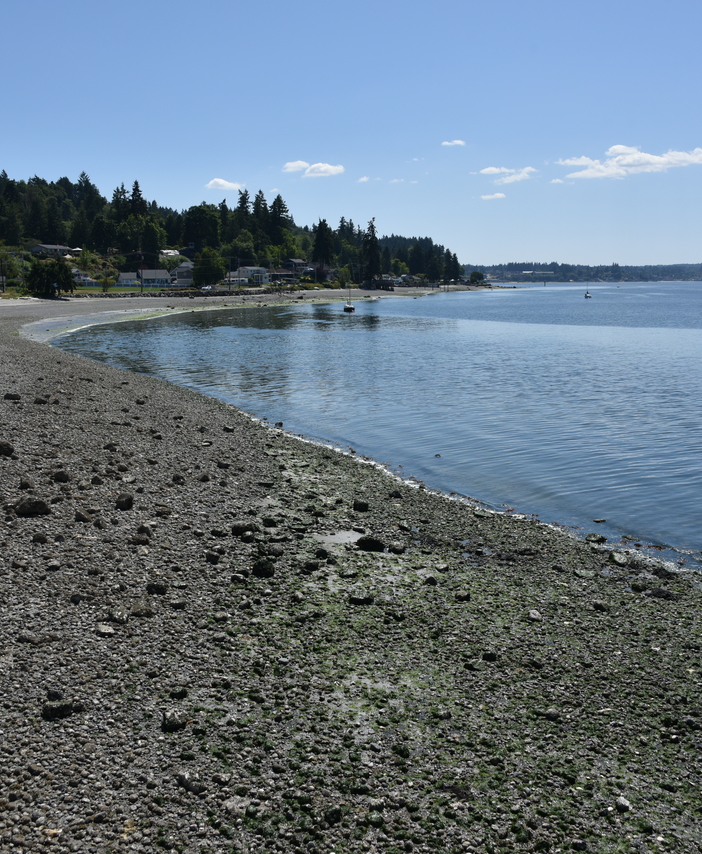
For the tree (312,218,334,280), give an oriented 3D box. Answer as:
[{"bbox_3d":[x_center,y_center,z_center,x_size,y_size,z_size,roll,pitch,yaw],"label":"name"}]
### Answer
[{"bbox_3d":[-11.986,-73.527,418.738,9.000,27.800,9.000,0,8,-2],"label":"tree"}]

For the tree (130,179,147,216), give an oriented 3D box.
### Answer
[{"bbox_3d":[-83.555,-86.662,391.508,7.200,20.000,7.200,-2,9,-12],"label":"tree"}]

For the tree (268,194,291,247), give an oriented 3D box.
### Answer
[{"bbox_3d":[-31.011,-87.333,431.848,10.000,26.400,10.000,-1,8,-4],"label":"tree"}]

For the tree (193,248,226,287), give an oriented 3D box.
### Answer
[{"bbox_3d":[-48.420,-54.303,340.718,10.600,13.300,10.000,-1,9,-8],"label":"tree"}]

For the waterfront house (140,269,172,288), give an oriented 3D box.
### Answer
[{"bbox_3d":[-64.473,-48.973,328.368,10.000,6.400,8.000,-3,9,-19],"label":"waterfront house"}]

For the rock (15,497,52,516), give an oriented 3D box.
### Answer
[{"bbox_3d":[-7.286,1.797,22.744,0.780,0.370,0.580,-1,9,-6],"label":"rock"}]

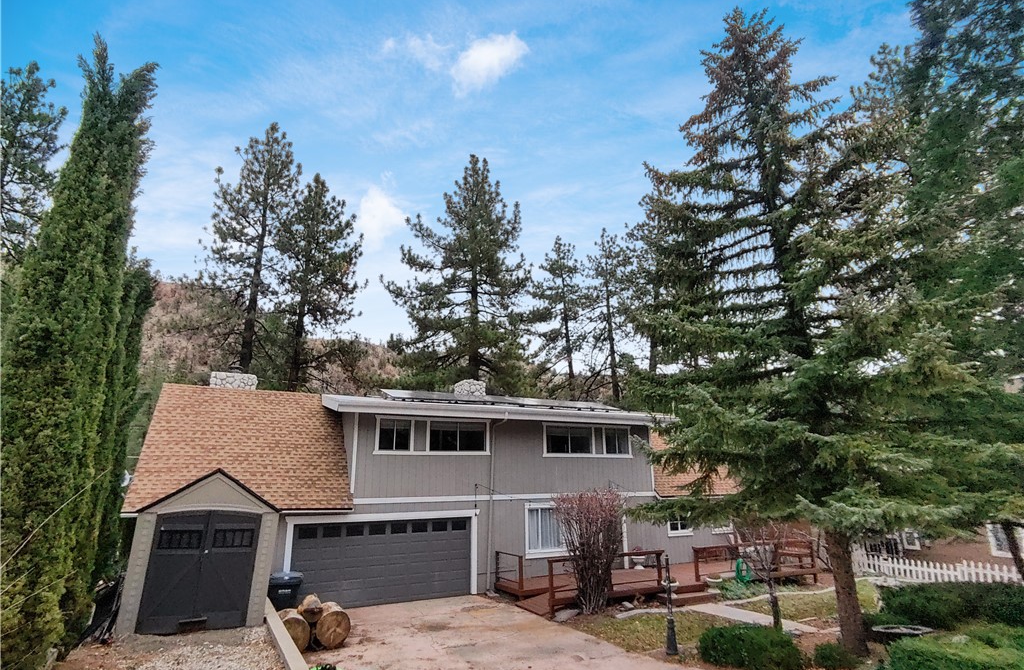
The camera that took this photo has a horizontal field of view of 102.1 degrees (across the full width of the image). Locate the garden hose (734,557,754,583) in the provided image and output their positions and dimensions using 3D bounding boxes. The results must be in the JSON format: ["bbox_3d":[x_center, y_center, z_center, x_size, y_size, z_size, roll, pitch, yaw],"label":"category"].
[{"bbox_3d":[7.299,7.393,13.000,0.580,0.780,0.300,6,-15,-18],"label":"garden hose"}]

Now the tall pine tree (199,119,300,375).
[{"bbox_3d":[-13.602,-1.524,21.371,5.000,21.960,5.000,6,-15,-18],"label":"tall pine tree"}]

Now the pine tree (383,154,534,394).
[{"bbox_3d":[-2.486,-1.034,25.428,8.800,23.350,8.800,6,-15,-18],"label":"pine tree"}]

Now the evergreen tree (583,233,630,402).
[{"bbox_3d":[7.231,1.683,30.189,4.600,20.740,4.600,6,-15,-18],"label":"evergreen tree"}]

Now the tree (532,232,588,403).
[{"bbox_3d":[4.095,1.944,31.244,4.500,20.680,4.500,6,-15,-18],"label":"tree"}]

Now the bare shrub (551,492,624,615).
[{"bbox_3d":[2.070,5.649,10.880,1.850,2.950,1.850,1,-14,0],"label":"bare shrub"}]

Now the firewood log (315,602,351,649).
[{"bbox_3d":[-3.749,6.000,8.520,0.640,0.640,0.460,13,-19,-39],"label":"firewood log"}]

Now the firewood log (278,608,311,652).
[{"bbox_3d":[-4.446,5.990,8.361,0.590,0.590,0.460,14,-20,-42],"label":"firewood log"}]

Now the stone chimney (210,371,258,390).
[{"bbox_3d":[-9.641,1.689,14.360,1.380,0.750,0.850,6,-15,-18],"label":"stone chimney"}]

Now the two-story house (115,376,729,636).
[{"bbox_3d":[-1.615,5.334,15.866,18.700,6.300,8.200,6,-15,-18],"label":"two-story house"}]

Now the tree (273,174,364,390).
[{"bbox_3d":[-11.322,-0.039,21.823,4.900,19.370,4.900,6,-15,-18],"label":"tree"}]

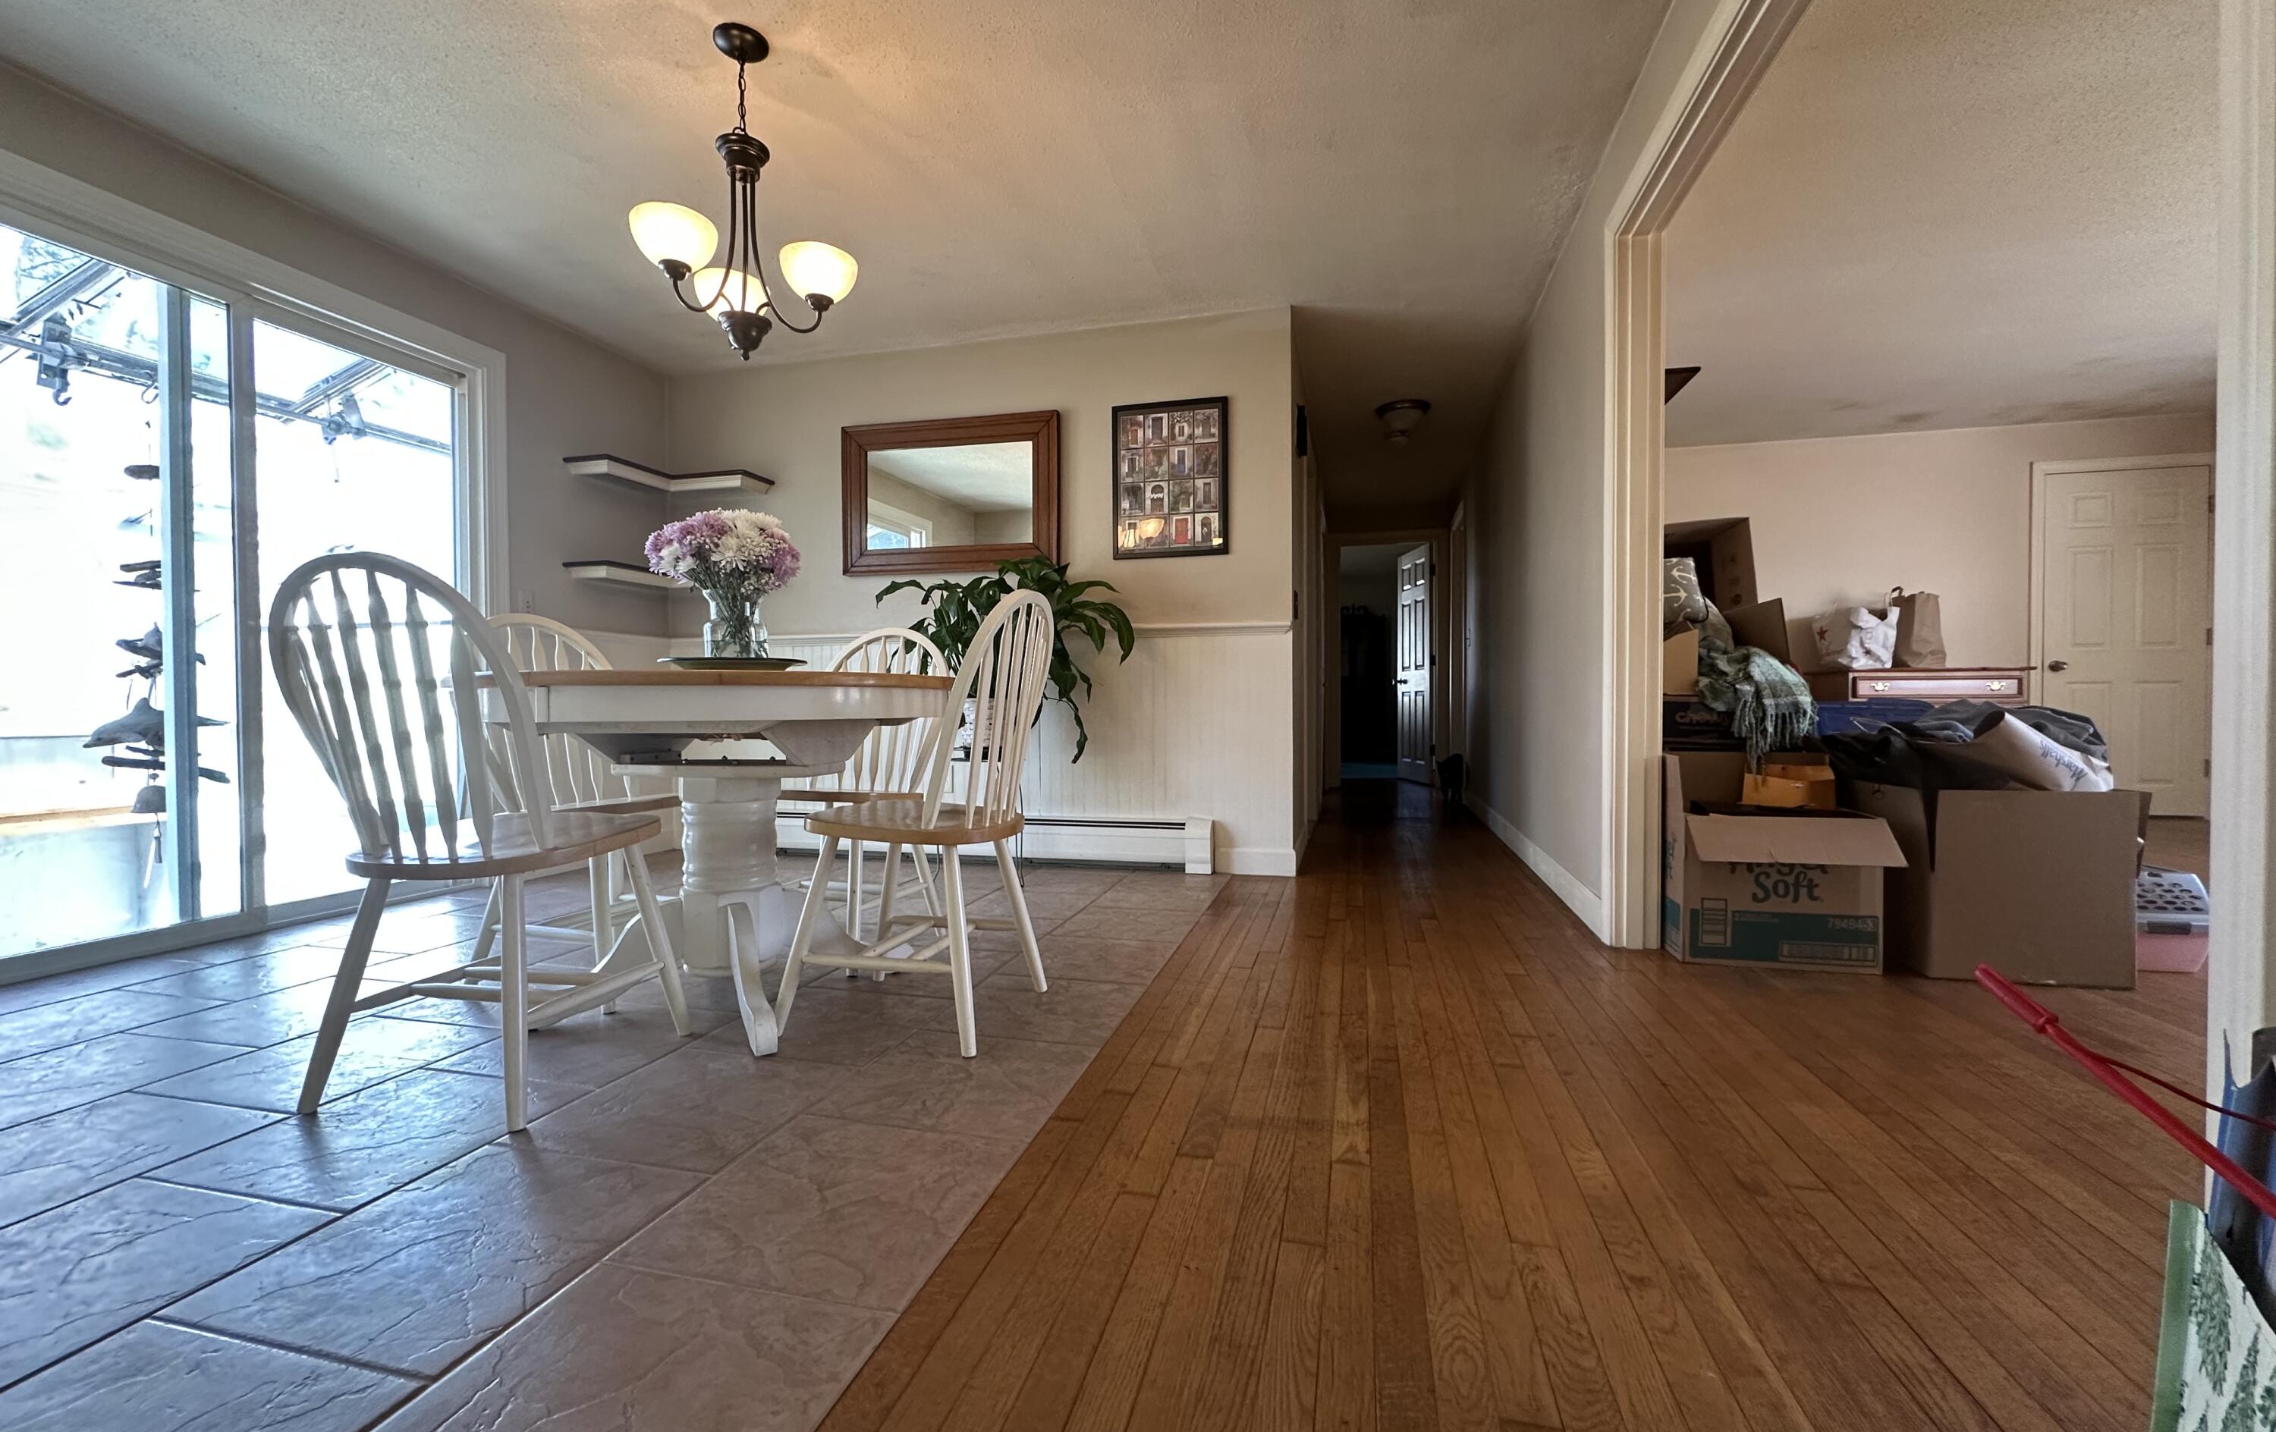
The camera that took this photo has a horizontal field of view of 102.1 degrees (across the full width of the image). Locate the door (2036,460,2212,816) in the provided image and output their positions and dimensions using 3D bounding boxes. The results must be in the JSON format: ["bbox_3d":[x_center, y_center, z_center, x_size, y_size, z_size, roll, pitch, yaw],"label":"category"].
[{"bbox_3d":[5.804,-0.428,5.441,0.800,2.050,0.050,0,1,13],"label":"door"}]

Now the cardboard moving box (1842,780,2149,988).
[{"bbox_3d":[2.229,0.412,2.434,0.455,0.466,0.420,0,1,13],"label":"cardboard moving box"}]

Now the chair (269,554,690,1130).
[{"bbox_3d":[-1.181,0.201,1.717,0.455,0.932,0.515,0,1,9],"label":"chair"}]

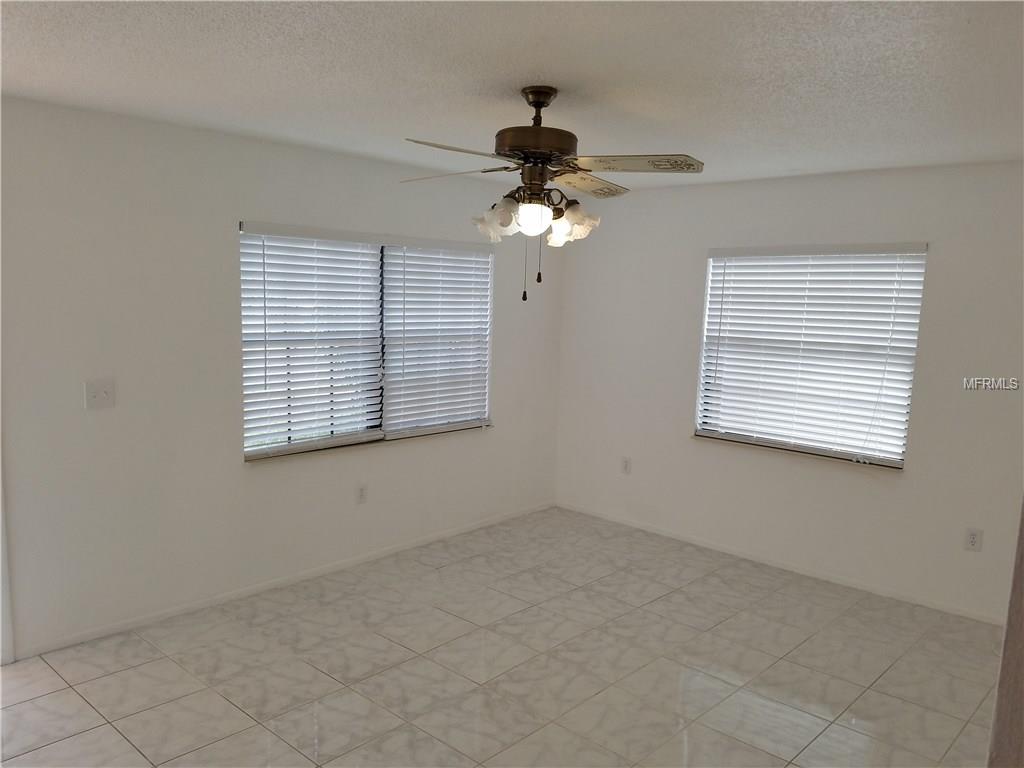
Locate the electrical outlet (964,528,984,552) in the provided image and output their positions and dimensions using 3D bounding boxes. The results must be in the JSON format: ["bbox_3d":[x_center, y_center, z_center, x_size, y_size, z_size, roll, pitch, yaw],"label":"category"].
[{"bbox_3d":[2.506,0.851,4.173,0.083,0.124,0.013,8,9,42],"label":"electrical outlet"}]

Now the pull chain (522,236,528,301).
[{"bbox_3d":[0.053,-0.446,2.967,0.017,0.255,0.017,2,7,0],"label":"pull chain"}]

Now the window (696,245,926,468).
[{"bbox_3d":[1.794,-0.208,4.781,1.335,1.275,0.100,8,9,42],"label":"window"}]

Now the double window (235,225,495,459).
[{"bbox_3d":[-0.800,-0.277,4.784,0.100,1.280,1.905,8,9,42],"label":"double window"}]

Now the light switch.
[{"bbox_3d":[-1.882,0.046,3.523,0.020,0.125,0.127,7,9,42],"label":"light switch"}]

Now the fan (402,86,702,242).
[{"bbox_3d":[0.098,-0.812,2.904,1.270,0.575,1.270,6,8,33],"label":"fan"}]

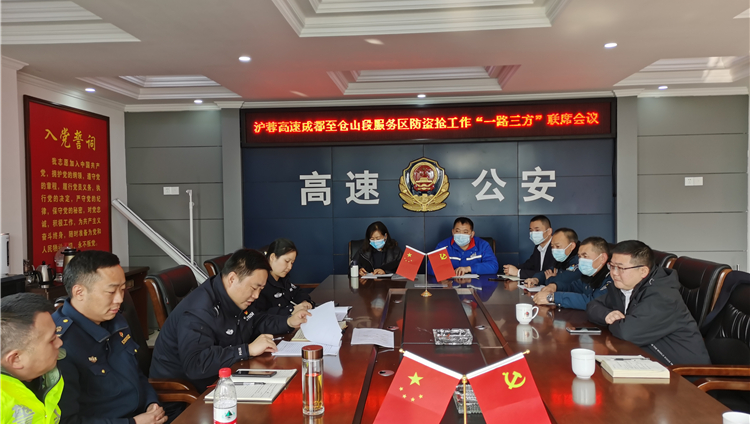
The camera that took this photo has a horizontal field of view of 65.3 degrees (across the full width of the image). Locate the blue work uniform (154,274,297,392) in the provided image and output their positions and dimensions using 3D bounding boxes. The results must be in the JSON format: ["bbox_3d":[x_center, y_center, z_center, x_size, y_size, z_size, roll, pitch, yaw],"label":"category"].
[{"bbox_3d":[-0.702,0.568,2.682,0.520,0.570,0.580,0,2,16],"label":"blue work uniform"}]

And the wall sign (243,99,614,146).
[{"bbox_3d":[0.521,-0.931,6.145,3.922,0.419,0.090,-1,1,4],"label":"wall sign"}]

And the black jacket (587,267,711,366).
[{"bbox_3d":[1.332,0.550,2.787,0.490,0.550,0.540,-1,1,-17],"label":"black jacket"}]

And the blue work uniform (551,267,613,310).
[{"bbox_3d":[1.407,0.577,3.685,0.500,0.500,0.530,-1,1,-15],"label":"blue work uniform"}]

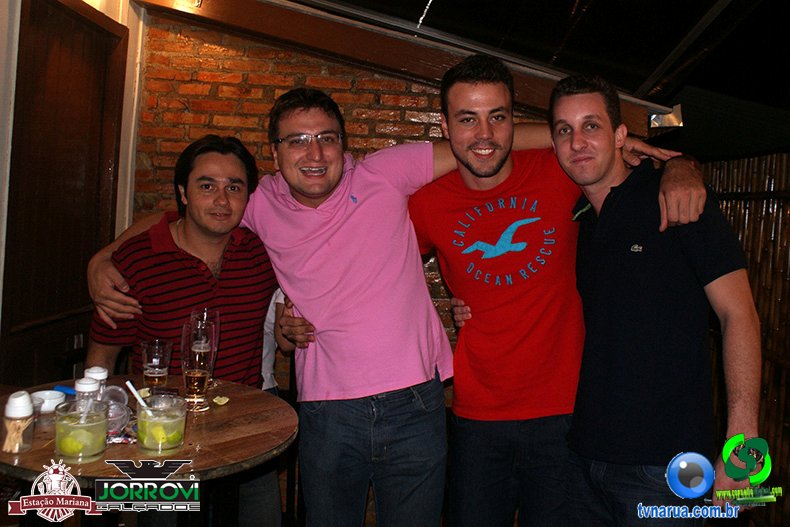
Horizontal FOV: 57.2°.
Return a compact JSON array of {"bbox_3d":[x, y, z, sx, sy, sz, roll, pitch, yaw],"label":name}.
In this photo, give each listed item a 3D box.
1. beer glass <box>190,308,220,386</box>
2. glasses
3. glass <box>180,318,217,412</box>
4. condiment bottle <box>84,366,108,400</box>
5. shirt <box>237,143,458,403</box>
[{"bbox_3d":[-0.440,0.200,1.680,0.069,0.179,0.069,5,3,0],"label":"beer glass"},{"bbox_3d":[-0.191,-0.270,1.575,0.143,0.040,0.130,-4,4,-14],"label":"glasses"},{"bbox_3d":[-0.405,0.213,1.495,0.069,0.179,0.069,5,3,0],"label":"glass"},{"bbox_3d":[-0.577,0.245,1.400,0.046,0.088,0.046,5,3,0],"label":"condiment bottle"},{"bbox_3d":[-0.110,0.016,1.680,0.490,0.570,0.280,-7,2,7],"label":"shirt"}]

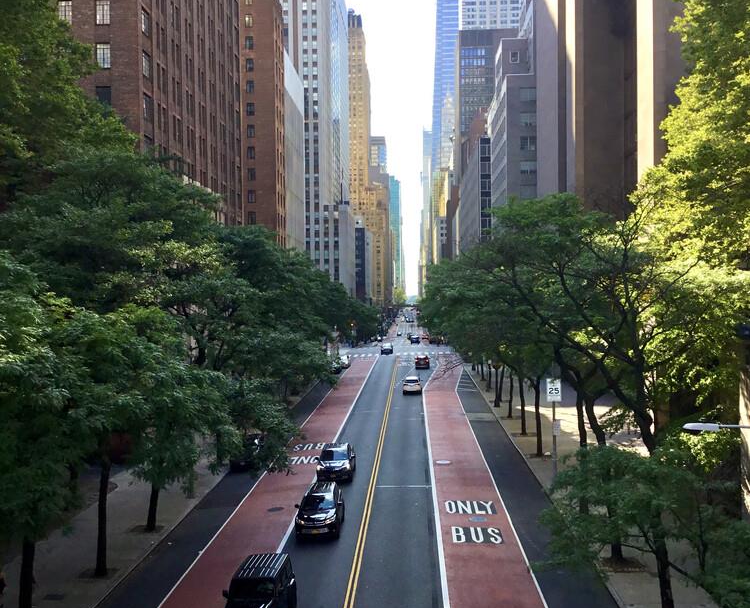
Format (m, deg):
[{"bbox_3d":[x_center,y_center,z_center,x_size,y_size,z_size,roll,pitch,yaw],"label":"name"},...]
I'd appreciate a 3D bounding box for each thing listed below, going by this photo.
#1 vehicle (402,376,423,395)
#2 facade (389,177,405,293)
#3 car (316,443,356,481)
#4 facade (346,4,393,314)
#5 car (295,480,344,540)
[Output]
[{"bbox_3d":[3.843,8.221,92.487,1.860,1.670,4.600,-1,1,3],"label":"vehicle"},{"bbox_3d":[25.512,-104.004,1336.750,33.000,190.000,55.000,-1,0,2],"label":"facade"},{"bbox_3d":[-2.168,8.933,50.587,1.880,1.660,4.700,-1,1,3],"label":"car"},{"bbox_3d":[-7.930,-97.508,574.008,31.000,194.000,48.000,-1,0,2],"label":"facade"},{"bbox_3d":[-2.354,9.051,40.587,1.920,1.730,4.880,-1,1,2],"label":"car"}]

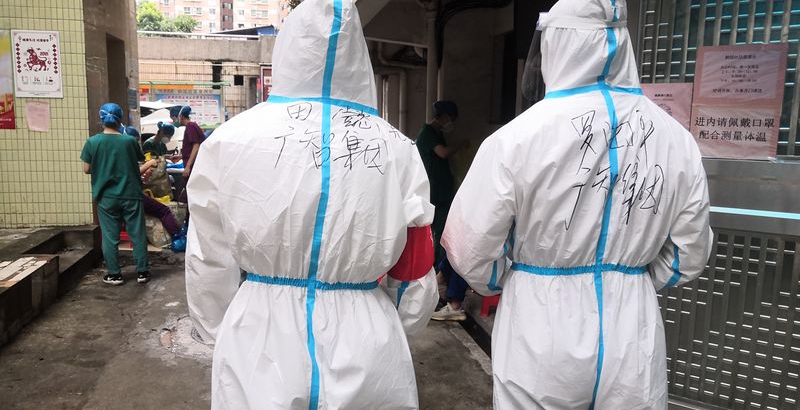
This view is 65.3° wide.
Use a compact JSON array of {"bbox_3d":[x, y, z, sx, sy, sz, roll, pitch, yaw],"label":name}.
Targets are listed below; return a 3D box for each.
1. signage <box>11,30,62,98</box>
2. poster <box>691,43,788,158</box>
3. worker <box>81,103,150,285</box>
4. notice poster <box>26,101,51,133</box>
[{"bbox_3d":[-3.395,-1.317,5.850,0.408,0.610,0.020,0,8,-11],"label":"signage"},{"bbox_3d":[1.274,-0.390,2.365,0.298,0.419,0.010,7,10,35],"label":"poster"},{"bbox_3d":[-2.532,-0.098,5.600,0.520,1.640,0.360,0,8,-7],"label":"worker"},{"bbox_3d":[-3.428,-0.836,5.915,0.193,0.286,0.010,0,8,-11],"label":"notice poster"}]

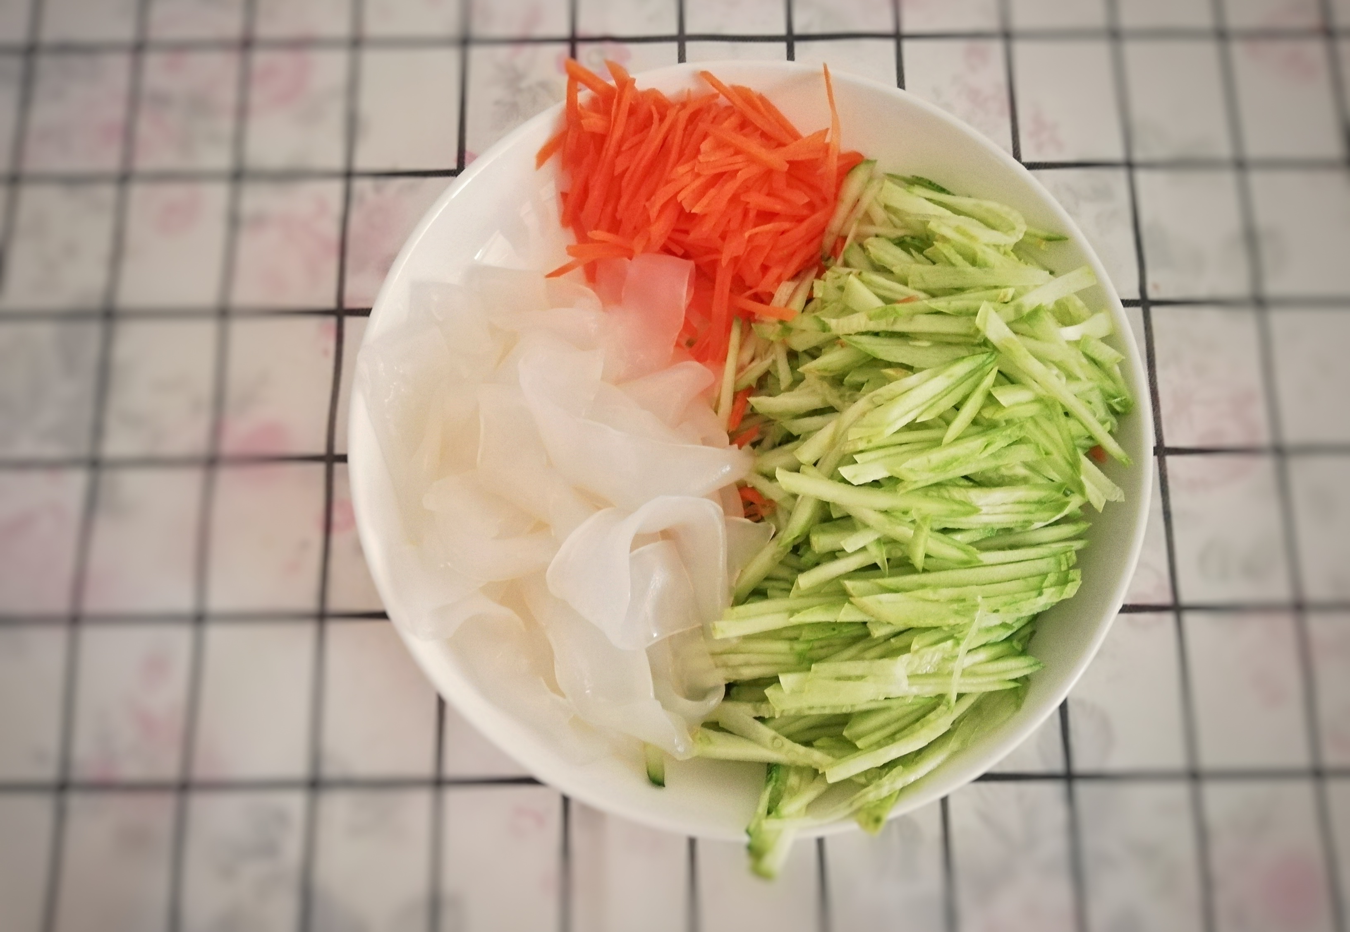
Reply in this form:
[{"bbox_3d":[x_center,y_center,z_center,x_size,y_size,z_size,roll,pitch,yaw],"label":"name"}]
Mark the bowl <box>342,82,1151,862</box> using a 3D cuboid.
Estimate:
[{"bbox_3d":[0.020,-0.006,0.304,0.216,0.060,0.216,0,79,0],"label":"bowl"}]

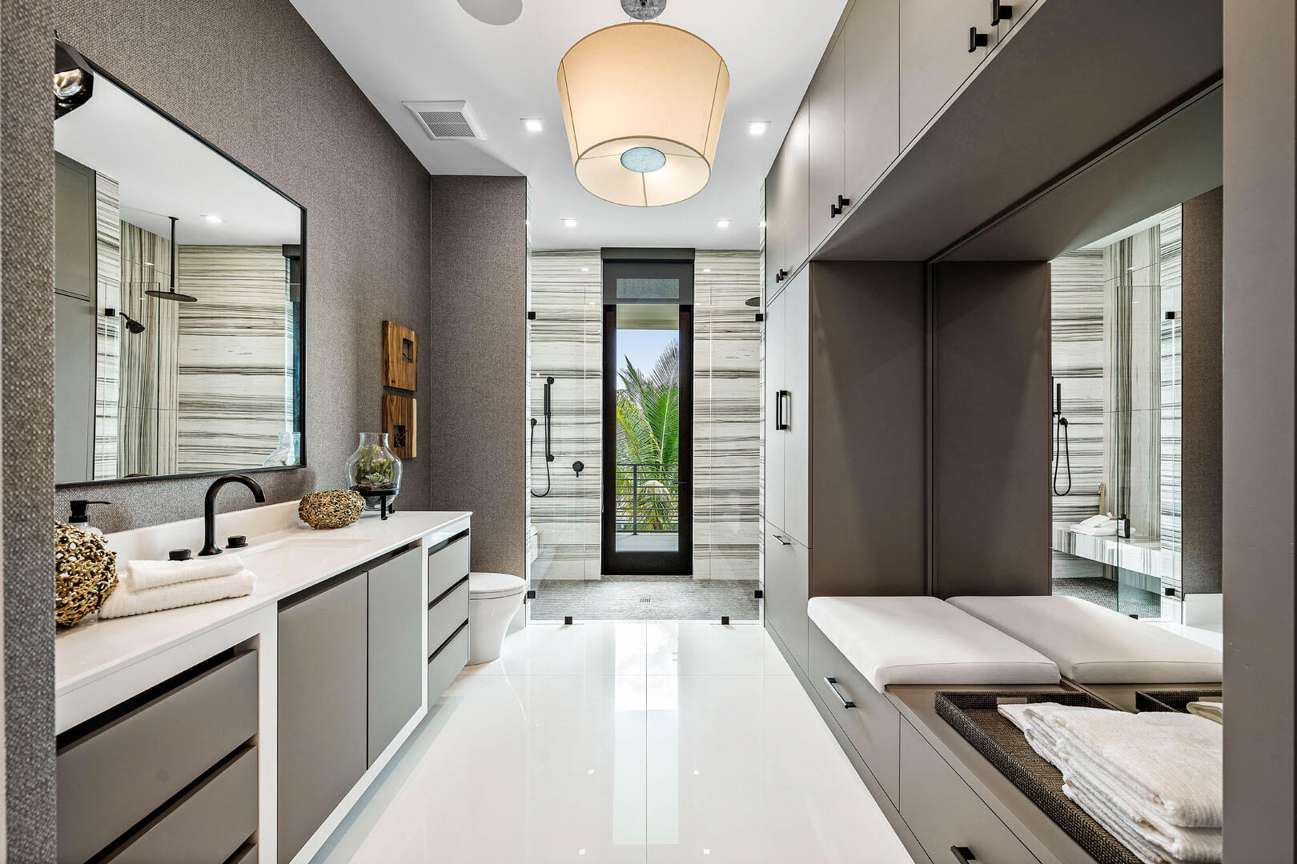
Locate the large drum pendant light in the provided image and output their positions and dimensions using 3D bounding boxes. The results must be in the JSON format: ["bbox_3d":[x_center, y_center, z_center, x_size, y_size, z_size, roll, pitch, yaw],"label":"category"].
[{"bbox_3d":[-0.019,-1.191,2.020,0.680,0.340,0.680,0,-1,0],"label":"large drum pendant light"}]

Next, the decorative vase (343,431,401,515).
[{"bbox_3d":[-1.266,0.200,2.340,0.240,0.392,0.240,0,-1,0],"label":"decorative vase"}]

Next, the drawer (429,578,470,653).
[{"bbox_3d":[-1.091,0.802,2.208,0.450,0.190,0.445,0,-1,0],"label":"drawer"}]

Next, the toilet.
[{"bbox_3d":[-1.083,0.963,2.955,0.735,0.700,0.380,0,-1,0],"label":"toilet"}]

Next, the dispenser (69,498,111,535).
[{"bbox_3d":[-1.335,0.271,1.200,0.110,0.217,0.074,0,-1,3],"label":"dispenser"}]

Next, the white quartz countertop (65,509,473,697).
[{"bbox_3d":[-1.157,0.395,1.558,0.577,0.025,1.915,0,-1,0],"label":"white quartz countertop"}]

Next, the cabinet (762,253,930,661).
[{"bbox_3d":[1.085,0.223,2.958,0.589,2.120,0.924,0,-1,0],"label":"cabinet"}]

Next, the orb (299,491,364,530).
[{"bbox_3d":[-1.273,0.312,2.030,0.230,0.158,0.230,0,-1,0],"label":"orb"}]

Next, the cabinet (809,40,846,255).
[{"bbox_3d":[1.085,-1.257,2.260,0.579,0.780,0.432,0,-1,0],"label":"cabinet"}]

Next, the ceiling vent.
[{"bbox_3d":[-1.123,-1.727,2.820,0.333,0.025,0.340,0,-1,0],"label":"ceiling vent"}]

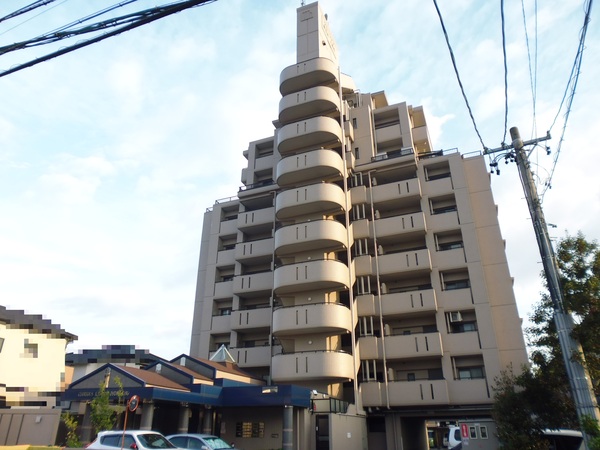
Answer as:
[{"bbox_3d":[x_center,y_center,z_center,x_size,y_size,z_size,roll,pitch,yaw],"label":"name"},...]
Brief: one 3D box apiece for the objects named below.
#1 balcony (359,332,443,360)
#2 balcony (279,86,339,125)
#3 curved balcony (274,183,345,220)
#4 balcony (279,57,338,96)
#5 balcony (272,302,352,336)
[{"bbox_3d":[6.717,8.103,27.594,5.300,1.424,1.700,-9,-25,20],"label":"balcony"},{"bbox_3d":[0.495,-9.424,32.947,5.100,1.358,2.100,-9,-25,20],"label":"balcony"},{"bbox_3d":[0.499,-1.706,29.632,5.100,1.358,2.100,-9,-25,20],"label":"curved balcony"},{"bbox_3d":[0.513,-12.355,34.727,5.156,1.482,1.827,-10,-25,22],"label":"balcony"},{"bbox_3d":[0.515,6.103,26.679,5.156,1.482,1.827,-10,-25,22],"label":"balcony"}]

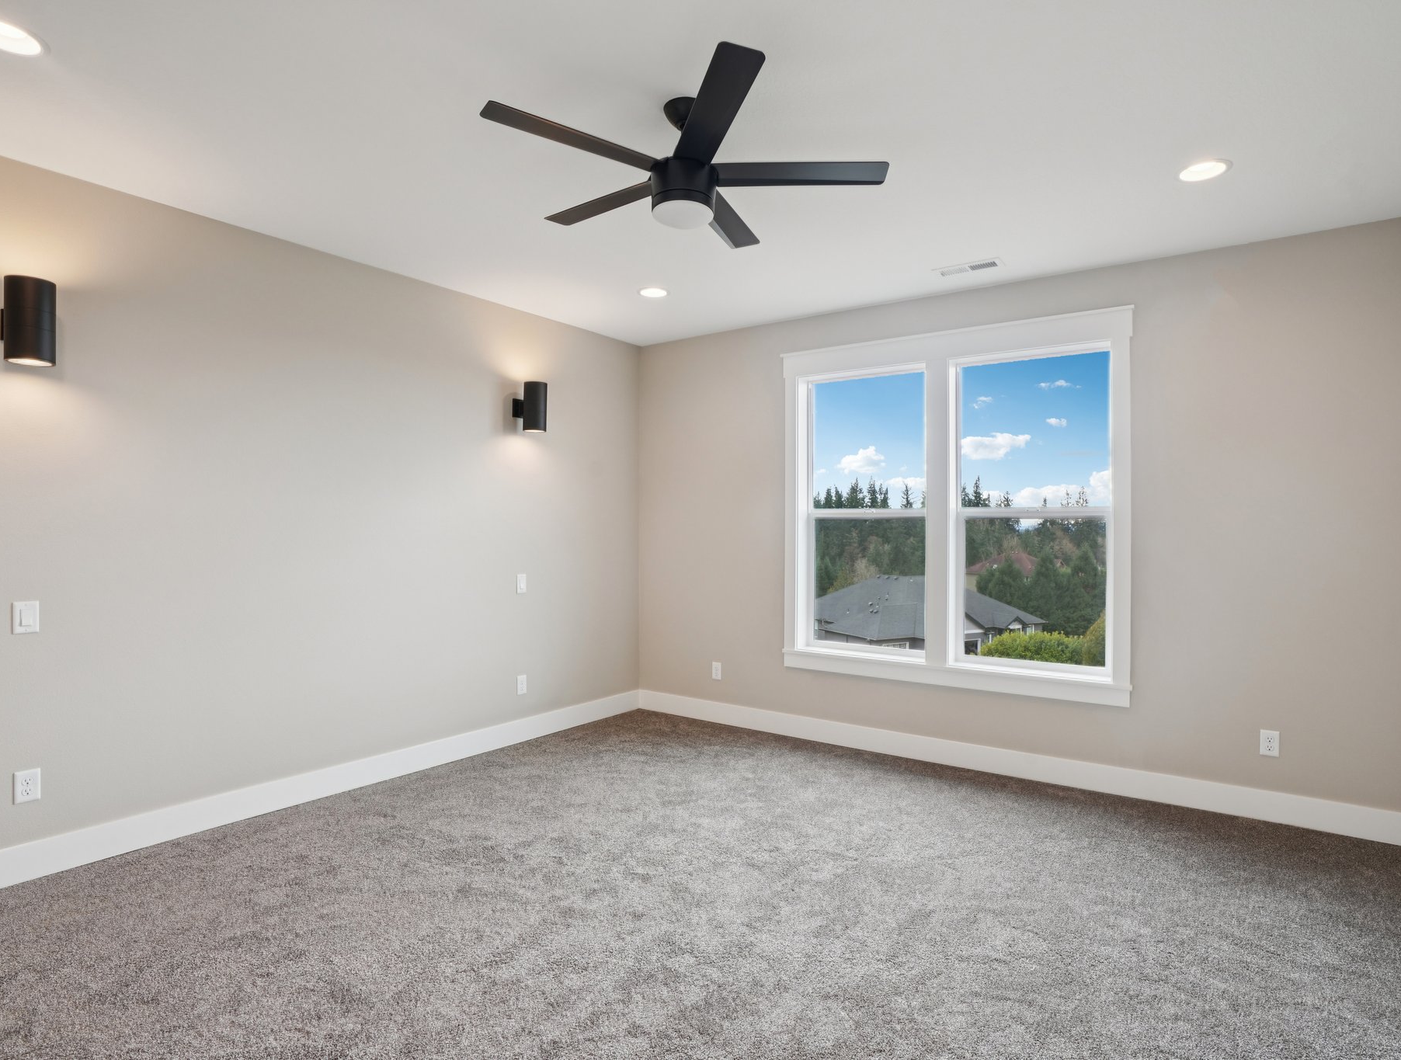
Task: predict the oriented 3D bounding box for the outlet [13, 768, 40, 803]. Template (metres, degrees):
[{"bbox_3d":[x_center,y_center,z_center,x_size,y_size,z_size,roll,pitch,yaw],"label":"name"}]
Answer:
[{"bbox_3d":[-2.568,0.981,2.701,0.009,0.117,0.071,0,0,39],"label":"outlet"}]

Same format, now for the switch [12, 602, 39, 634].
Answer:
[{"bbox_3d":[-2.571,0.335,2.696,0.012,0.117,0.071,0,0,39],"label":"switch"}]

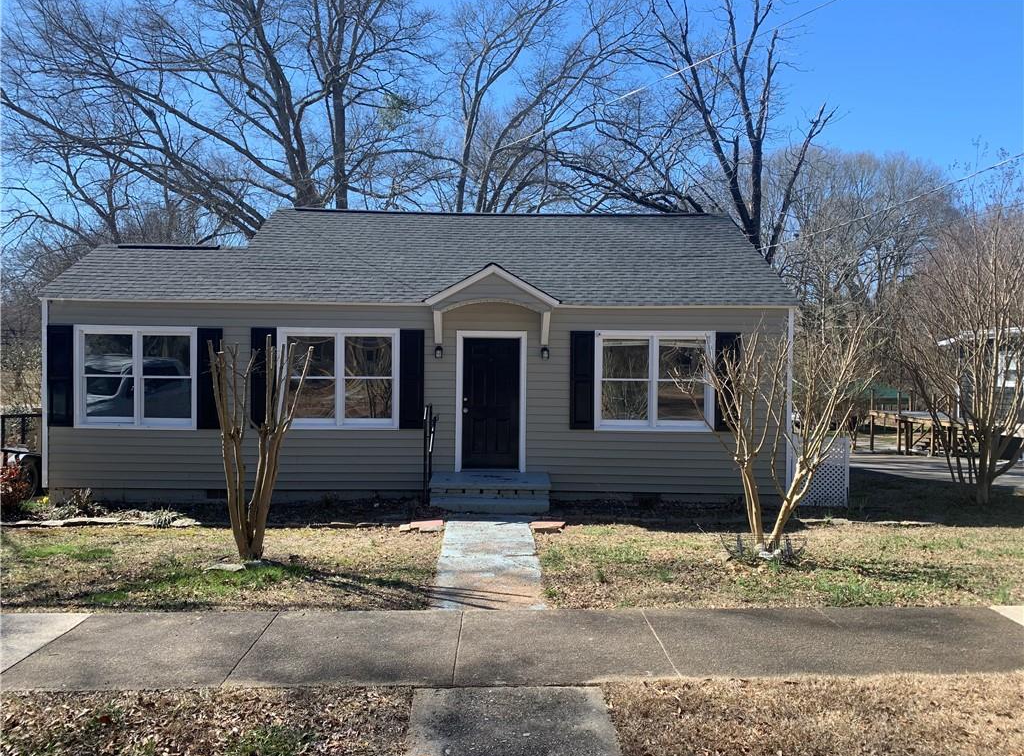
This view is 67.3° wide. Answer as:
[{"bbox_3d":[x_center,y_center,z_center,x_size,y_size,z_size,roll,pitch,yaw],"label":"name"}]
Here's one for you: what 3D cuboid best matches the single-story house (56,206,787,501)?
[{"bbox_3d":[-1.415,-0.719,14.993,11.340,5.140,7.700,1,1,-1],"label":"single-story house"}]

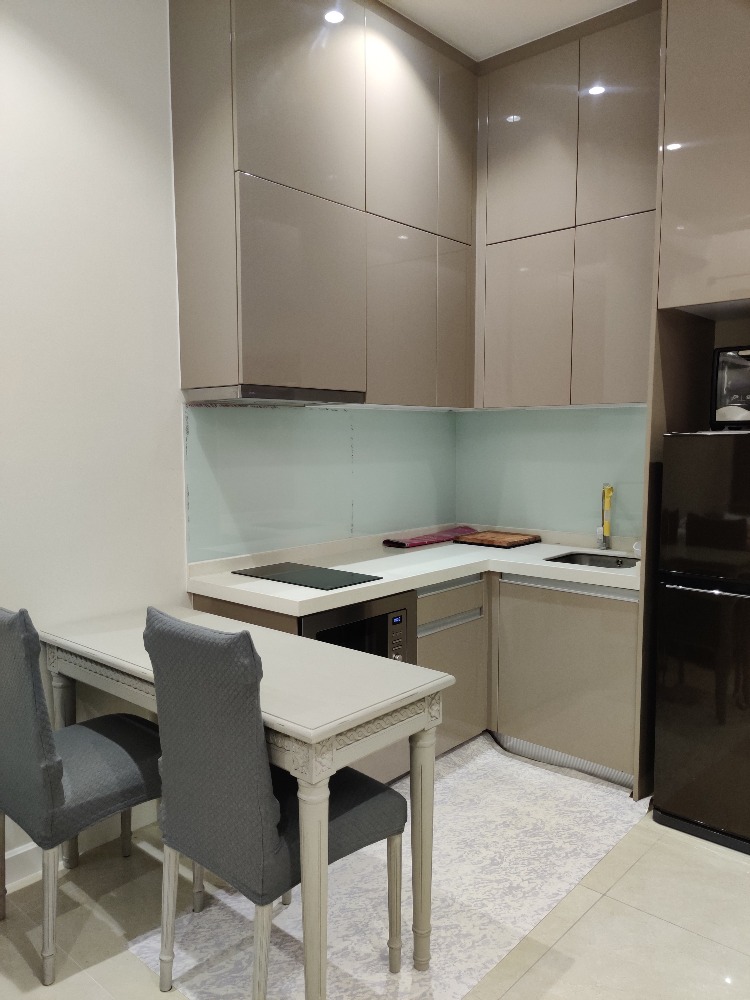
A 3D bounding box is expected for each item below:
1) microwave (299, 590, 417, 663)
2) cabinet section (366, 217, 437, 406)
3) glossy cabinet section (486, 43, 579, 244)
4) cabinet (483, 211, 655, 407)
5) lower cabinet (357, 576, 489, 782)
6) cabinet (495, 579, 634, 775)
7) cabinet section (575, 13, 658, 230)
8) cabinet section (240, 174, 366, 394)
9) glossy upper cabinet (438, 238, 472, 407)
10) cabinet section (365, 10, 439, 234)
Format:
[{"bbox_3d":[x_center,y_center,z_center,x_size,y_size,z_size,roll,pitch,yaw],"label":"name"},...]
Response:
[{"bbox_3d":[-0.196,0.537,2.887,0.422,0.385,0.598,4,7,41],"label":"microwave"},{"bbox_3d":[-0.016,-0.774,3.345,0.359,0.740,0.466,4,7,41],"label":"cabinet section"},{"bbox_3d":[0.793,-1.540,3.511,0.441,0.756,0.362,4,7,41],"label":"glossy cabinet section"},{"bbox_3d":[0.929,-0.776,3.388,0.866,0.731,0.321,4,7,41],"label":"cabinet"},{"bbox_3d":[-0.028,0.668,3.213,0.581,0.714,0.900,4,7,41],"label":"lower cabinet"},{"bbox_3d":[0.937,0.654,3.345,0.632,0.714,0.566,4,7,41],"label":"cabinet"},{"bbox_3d":[1.112,-1.516,3.232,0.408,0.756,0.362,4,7,41],"label":"cabinet section"},{"bbox_3d":[-0.374,-0.761,2.936,0.359,0.694,0.620,4,7,41],"label":"cabinet section"},{"bbox_3d":[0.232,-0.791,3.579,0.331,0.731,0.260,4,7,41],"label":"glossy upper cabinet"},{"bbox_3d":[-0.017,-1.519,3.280,0.359,0.756,0.466,4,7,41],"label":"cabinet section"}]

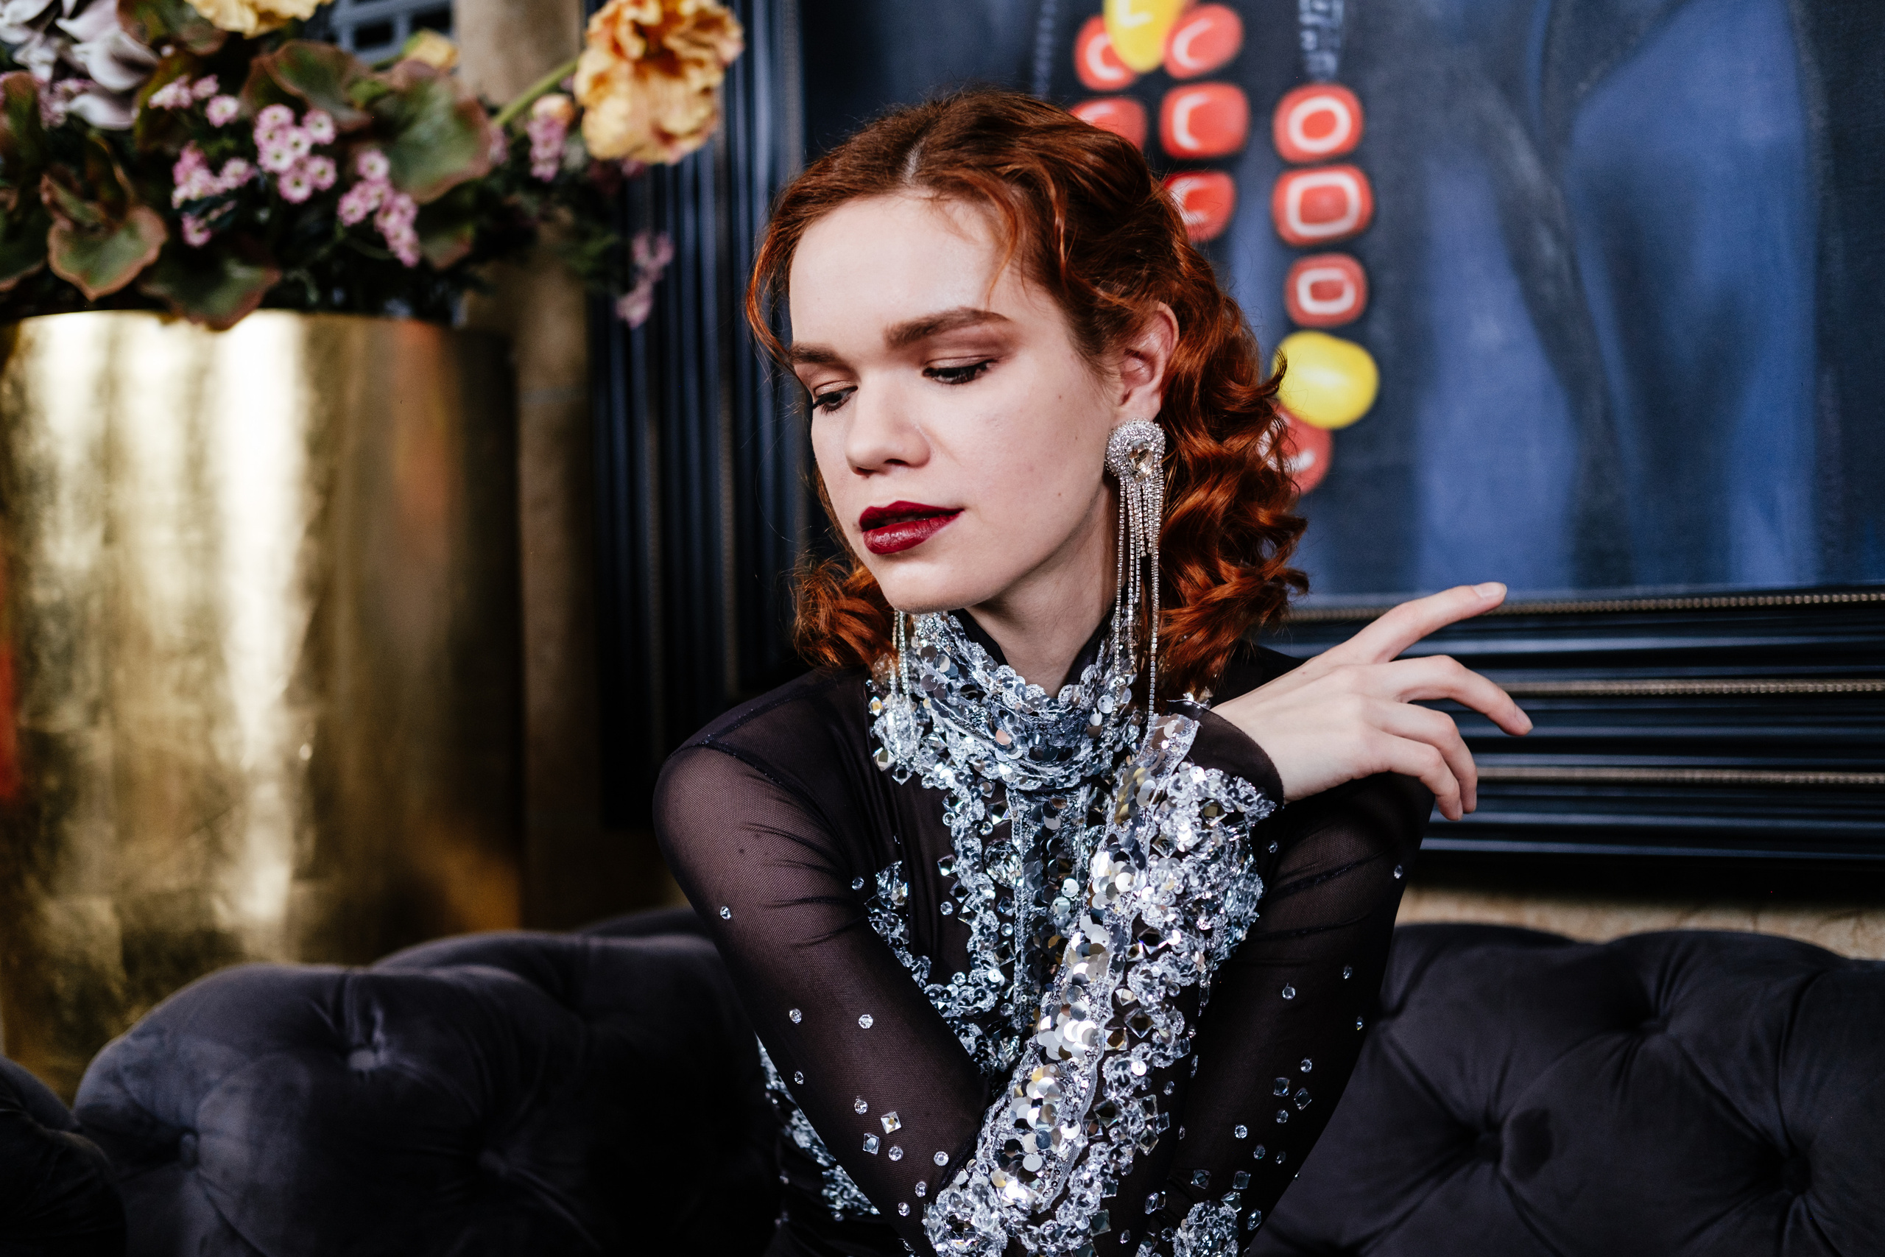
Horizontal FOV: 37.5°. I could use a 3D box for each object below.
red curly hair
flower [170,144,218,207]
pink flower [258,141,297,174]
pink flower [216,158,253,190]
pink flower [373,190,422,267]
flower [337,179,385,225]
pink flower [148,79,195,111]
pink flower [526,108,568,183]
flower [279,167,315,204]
[{"bbox_3d":[0.037,-0.105,1.250,0.235,0.280,0.265,-1,9,38],"label":"red curly hair"},{"bbox_3d":[-0.493,-0.299,1.830,0.030,0.039,0.032,-2,1,-12],"label":"flower"},{"bbox_3d":[-0.436,-0.309,1.820,0.024,0.021,0.020,-2,1,-12],"label":"pink flower"},{"bbox_3d":[-0.464,-0.298,1.820,0.023,0.020,0.020,-2,1,-12],"label":"pink flower"},{"bbox_3d":[-0.362,-0.265,1.840,0.031,0.047,0.033,-2,1,-12],"label":"pink flower"},{"bbox_3d":[-0.386,-0.283,1.840,0.030,0.028,0.028,-2,1,-12],"label":"flower"},{"bbox_3d":[-0.512,-0.354,1.840,0.029,0.020,0.026,-2,1,-12],"label":"pink flower"},{"bbox_3d":[-0.274,-0.333,1.920,0.028,0.047,0.030,-2,1,-12],"label":"pink flower"},{"bbox_3d":[-0.424,-0.290,1.820,0.022,0.022,0.020,-2,1,-12],"label":"flower"}]

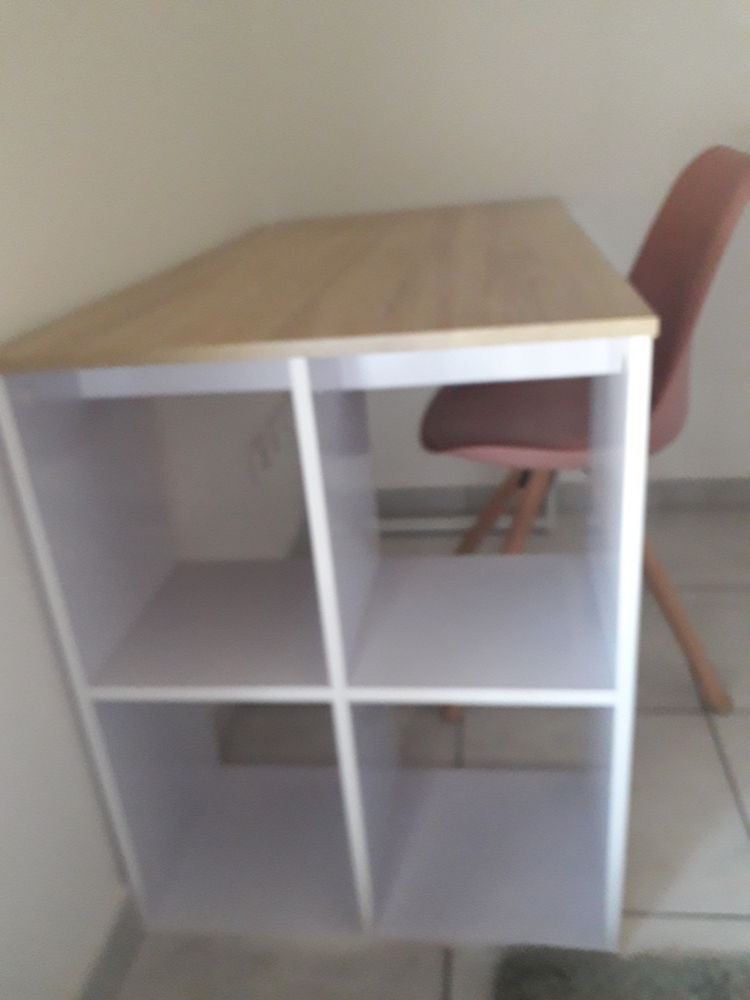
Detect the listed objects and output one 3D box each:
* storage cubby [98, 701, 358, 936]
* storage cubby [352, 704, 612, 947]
[{"bbox_3d":[-0.146,0.326,1.051,0.280,0.363,0.283,-2,24,9],"label":"storage cubby"},{"bbox_3d":[0.142,0.318,1.006,0.278,0.363,0.283,-2,24,9],"label":"storage cubby"}]

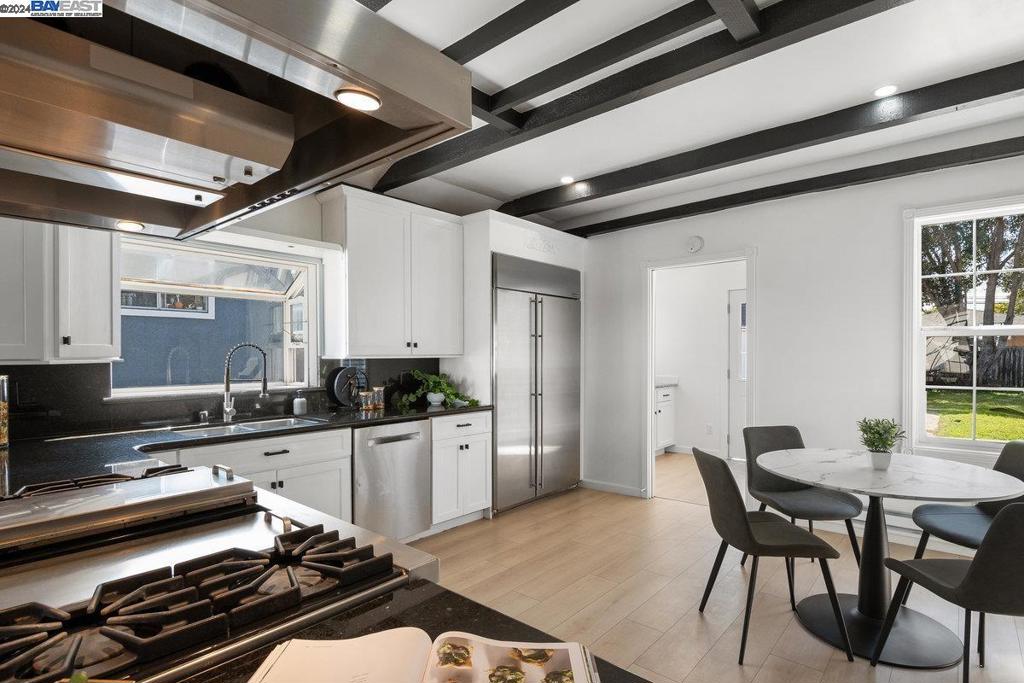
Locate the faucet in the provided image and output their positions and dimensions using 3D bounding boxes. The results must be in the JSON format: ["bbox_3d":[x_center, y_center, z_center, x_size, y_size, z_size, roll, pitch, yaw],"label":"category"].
[{"bbox_3d":[-1.585,0.252,3.030,0.285,0.475,0.100,0,-1,5],"label":"faucet"}]

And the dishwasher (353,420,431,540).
[{"bbox_3d":[-0.985,0.941,3.540,0.610,0.810,0.610,-1,-1,41],"label":"dishwasher"}]

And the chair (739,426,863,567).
[{"bbox_3d":[1.684,0.966,2.981,0.460,0.840,0.560,0,-1,-6],"label":"chair"}]

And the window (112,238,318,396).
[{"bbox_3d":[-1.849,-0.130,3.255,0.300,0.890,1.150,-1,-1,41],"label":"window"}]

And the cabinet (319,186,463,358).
[{"bbox_3d":[-0.867,-0.456,3.952,0.320,1.175,1.083,-1,-1,41],"label":"cabinet"}]

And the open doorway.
[{"bbox_3d":[1.601,0.366,4.403,0.880,2.080,0.130,-1,-1,41],"label":"open doorway"}]

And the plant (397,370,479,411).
[{"bbox_3d":[-0.563,0.367,4.010,0.380,0.275,0.500,-1,-1,41],"label":"plant"}]

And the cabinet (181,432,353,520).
[{"bbox_3d":[-1.508,0.931,2.962,0.610,0.820,0.911,-1,-1,41],"label":"cabinet"}]

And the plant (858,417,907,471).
[{"bbox_3d":[1.820,0.489,2.525,0.205,0.263,0.205,-1,-1,41],"label":"plant"}]

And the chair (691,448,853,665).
[{"bbox_3d":[1.187,0.955,2.401,0.560,0.845,0.460,0,-1,-3],"label":"chair"}]

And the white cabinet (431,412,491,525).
[{"bbox_3d":[-0.592,0.948,4.016,0.610,0.820,0.592,-1,-1,41],"label":"white cabinet"}]

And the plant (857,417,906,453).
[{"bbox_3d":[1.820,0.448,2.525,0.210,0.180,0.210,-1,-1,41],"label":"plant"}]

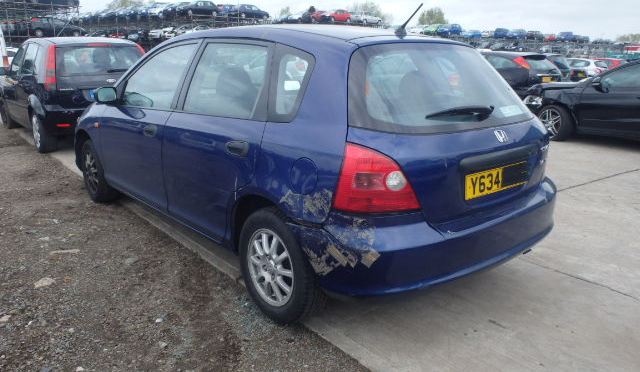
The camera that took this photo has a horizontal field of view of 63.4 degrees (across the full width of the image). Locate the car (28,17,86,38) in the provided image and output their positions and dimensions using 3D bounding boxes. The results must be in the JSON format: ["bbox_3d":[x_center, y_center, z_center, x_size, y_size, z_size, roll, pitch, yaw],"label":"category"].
[{"bbox_3d":[-19.737,-11.903,39.000,4.150,1.440,1.720,-9,18,-35],"label":"car"}]

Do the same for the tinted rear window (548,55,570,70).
[{"bbox_3d":[6.929,-3.632,15.200,1.220,0.480,0.120,-11,-17,-39],"label":"tinted rear window"}]

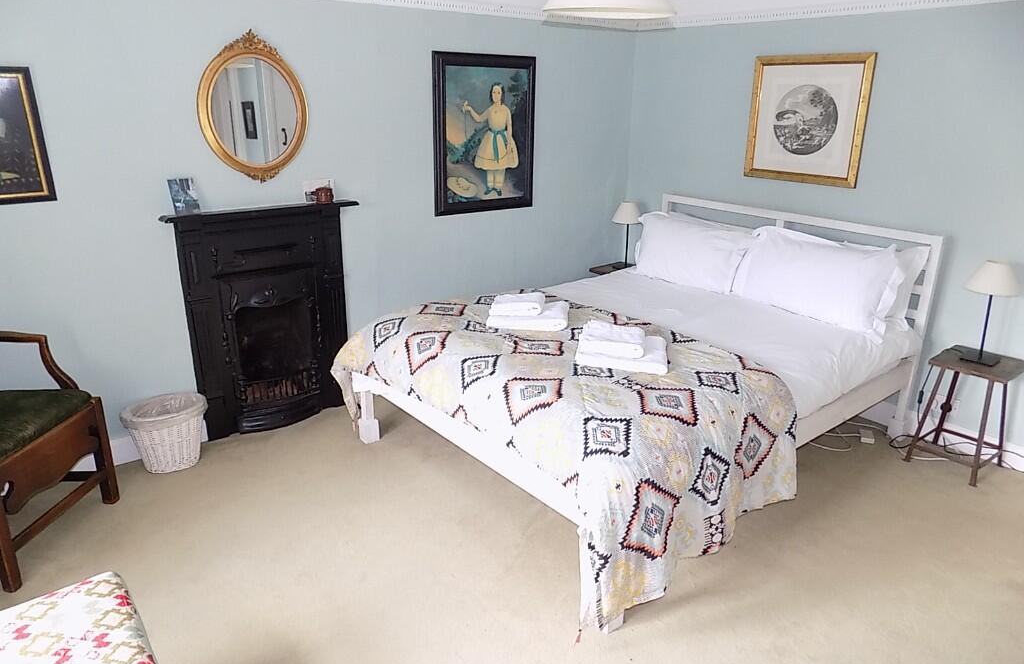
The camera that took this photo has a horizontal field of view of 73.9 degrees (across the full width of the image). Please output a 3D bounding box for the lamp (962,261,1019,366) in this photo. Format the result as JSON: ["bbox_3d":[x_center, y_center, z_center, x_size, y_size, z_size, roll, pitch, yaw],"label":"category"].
[{"bbox_3d":[1.957,-0.082,2.781,0.195,0.415,0.195,-14,24,-37],"label":"lamp"}]

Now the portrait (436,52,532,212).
[{"bbox_3d":[-0.133,-1.045,3.629,0.669,0.807,0.030,-14,24,-37],"label":"portrait"}]

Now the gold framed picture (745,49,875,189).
[{"bbox_3d":[1.459,-1.051,3.377,0.027,0.600,0.606,-14,24,-37],"label":"gold framed picture"}]

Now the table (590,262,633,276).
[{"bbox_3d":[0.677,-0.159,4.348,0.323,0.480,0.292,-14,24,-37],"label":"table"}]

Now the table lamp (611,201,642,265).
[{"bbox_3d":[0.732,-0.611,4.279,0.192,0.420,0.192,1,19,0],"label":"table lamp"}]

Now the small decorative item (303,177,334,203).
[{"bbox_3d":[-0.871,-0.640,3.061,0.147,0.120,0.083,-14,24,-37],"label":"small decorative item"}]

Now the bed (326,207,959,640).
[{"bbox_3d":[0.605,0.044,3.033,2.085,0.953,1.575,-14,24,-37],"label":"bed"}]

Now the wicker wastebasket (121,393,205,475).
[{"bbox_3d":[-1.446,0.439,2.870,0.312,0.263,0.307,-14,24,-37],"label":"wicker wastebasket"}]

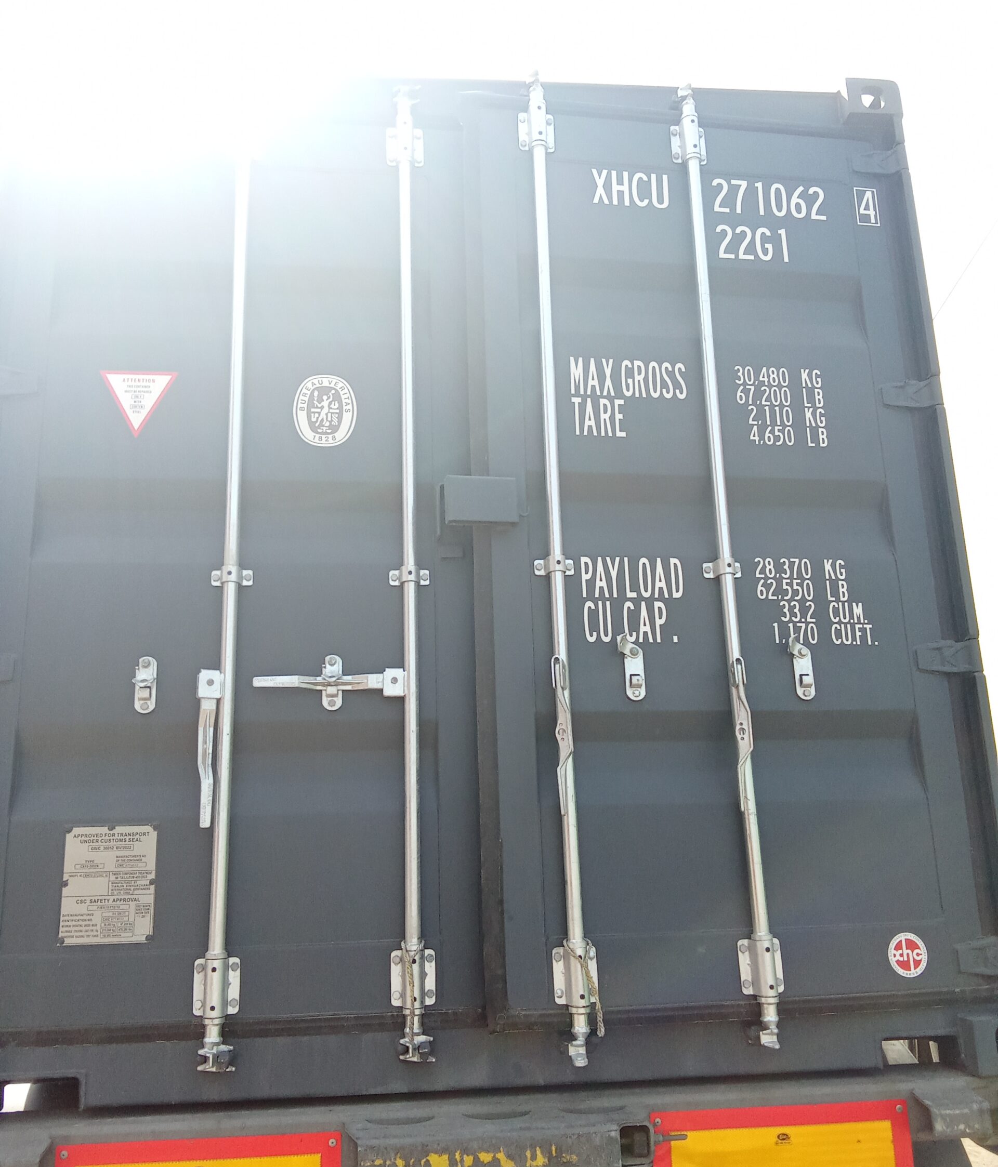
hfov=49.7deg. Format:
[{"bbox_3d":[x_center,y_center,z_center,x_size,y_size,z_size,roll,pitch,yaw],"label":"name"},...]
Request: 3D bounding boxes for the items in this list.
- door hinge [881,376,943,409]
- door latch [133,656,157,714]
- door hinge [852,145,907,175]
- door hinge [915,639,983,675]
[{"bbox_3d":[1.075,-0.500,2.817,0.150,0.086,0.055,1,-15,-9],"label":"door hinge"},{"bbox_3d":[-0.810,0.229,2.456,0.049,0.133,0.045,0,-15,-5],"label":"door latch"},{"bbox_3d":[1.058,-1.180,2.991,0.146,0.082,0.047,1,-15,-9],"label":"door hinge"},{"bbox_3d":[1.097,0.181,2.632,0.150,0.087,0.055,1,-15,-9],"label":"door hinge"}]

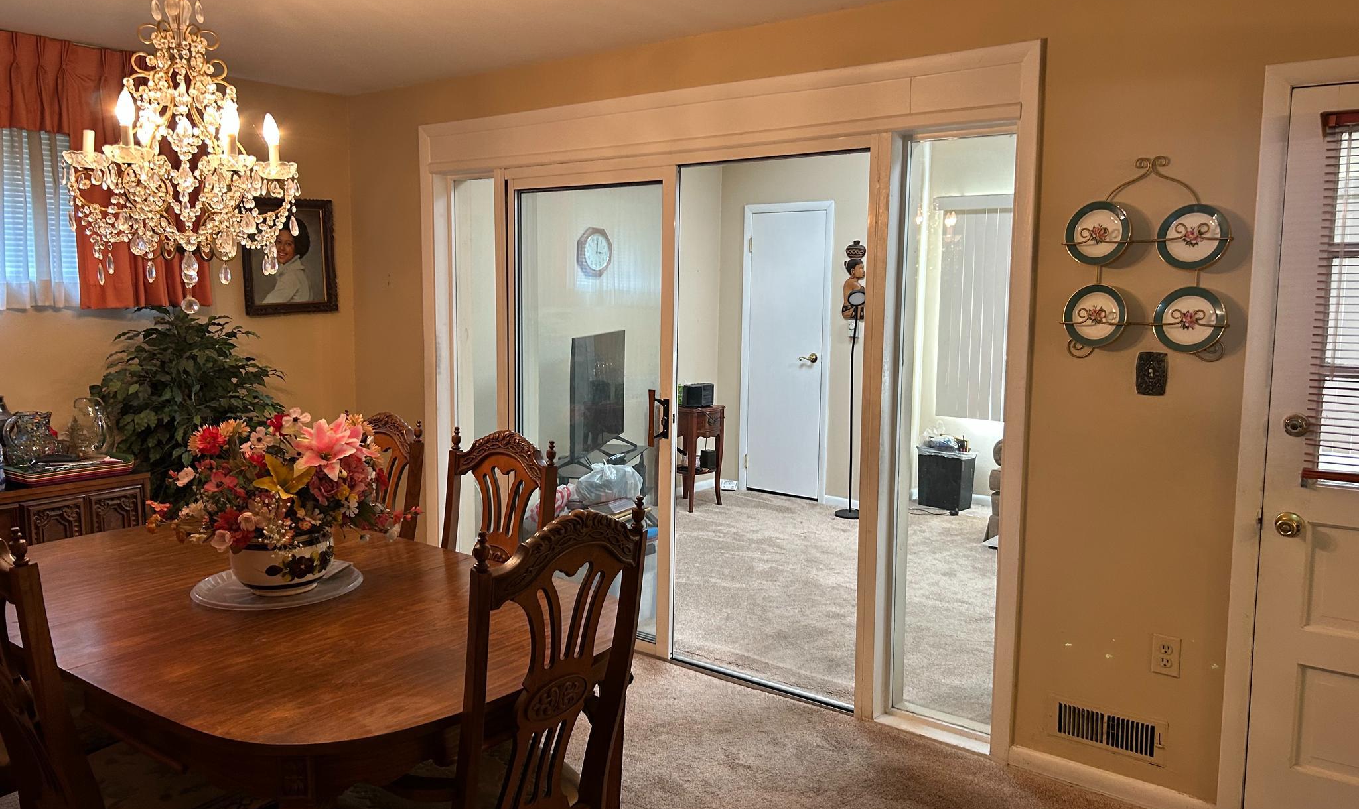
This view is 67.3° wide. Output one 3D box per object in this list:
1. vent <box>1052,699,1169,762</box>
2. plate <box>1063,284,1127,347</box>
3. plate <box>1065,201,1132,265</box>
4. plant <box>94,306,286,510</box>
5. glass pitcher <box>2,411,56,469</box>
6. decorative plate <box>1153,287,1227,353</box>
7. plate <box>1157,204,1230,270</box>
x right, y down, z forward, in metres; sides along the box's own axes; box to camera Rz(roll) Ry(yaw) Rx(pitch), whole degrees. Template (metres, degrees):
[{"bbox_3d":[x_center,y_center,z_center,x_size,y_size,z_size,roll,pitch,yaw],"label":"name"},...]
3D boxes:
[{"bbox_3d":[1.275,0.971,3.042,0.338,0.136,0.018,5,8,37],"label":"vent"},{"bbox_3d":[1.193,-0.255,2.933,0.182,0.182,0.025,5,8,37],"label":"plate"},{"bbox_3d":[1.193,-0.488,2.907,0.182,0.182,0.025,5,8,37],"label":"plate"},{"bbox_3d":[-1.931,0.328,4.091,0.700,1.410,0.750,5,8,37],"label":"plant"},{"bbox_3d":[-2.480,0.136,3.897,0.150,0.205,0.185,6,9,38],"label":"glass pitcher"},{"bbox_3d":[1.391,-0.230,2.784,0.182,0.182,0.025,5,8,37],"label":"decorative plate"},{"bbox_3d":[1.388,-0.453,2.761,0.182,0.182,0.025,5,8,37],"label":"plate"}]

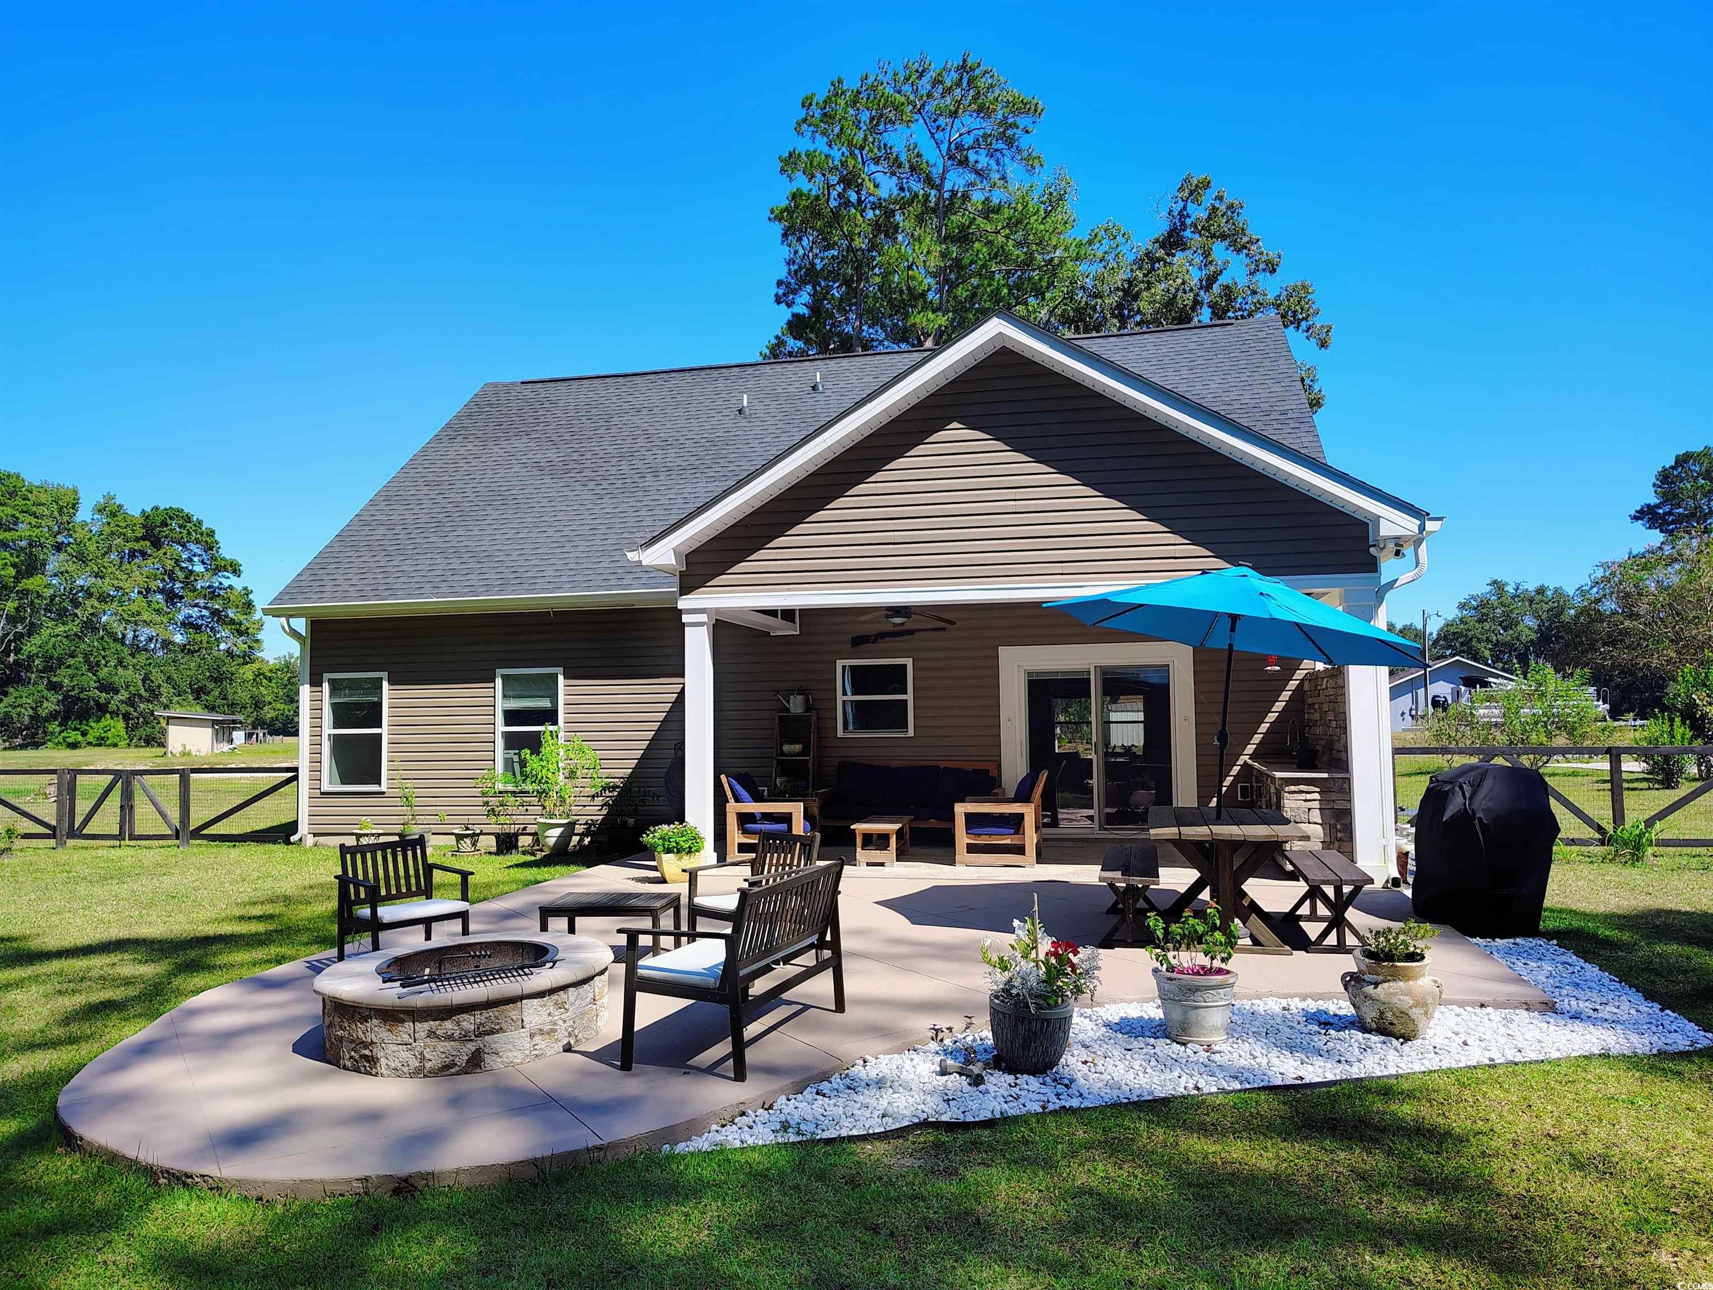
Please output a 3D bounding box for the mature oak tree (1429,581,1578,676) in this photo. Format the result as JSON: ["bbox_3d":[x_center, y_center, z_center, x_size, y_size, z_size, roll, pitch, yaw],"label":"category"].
[{"bbox_3d":[50.000,0.570,92.000,12.500,11.200,12.500,-1,-3,0],"label":"mature oak tree"}]

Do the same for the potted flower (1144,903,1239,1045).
[{"bbox_3d":[1.570,1.526,5.587,0.416,0.612,0.416,-1,-4,11],"label":"potted flower"}]

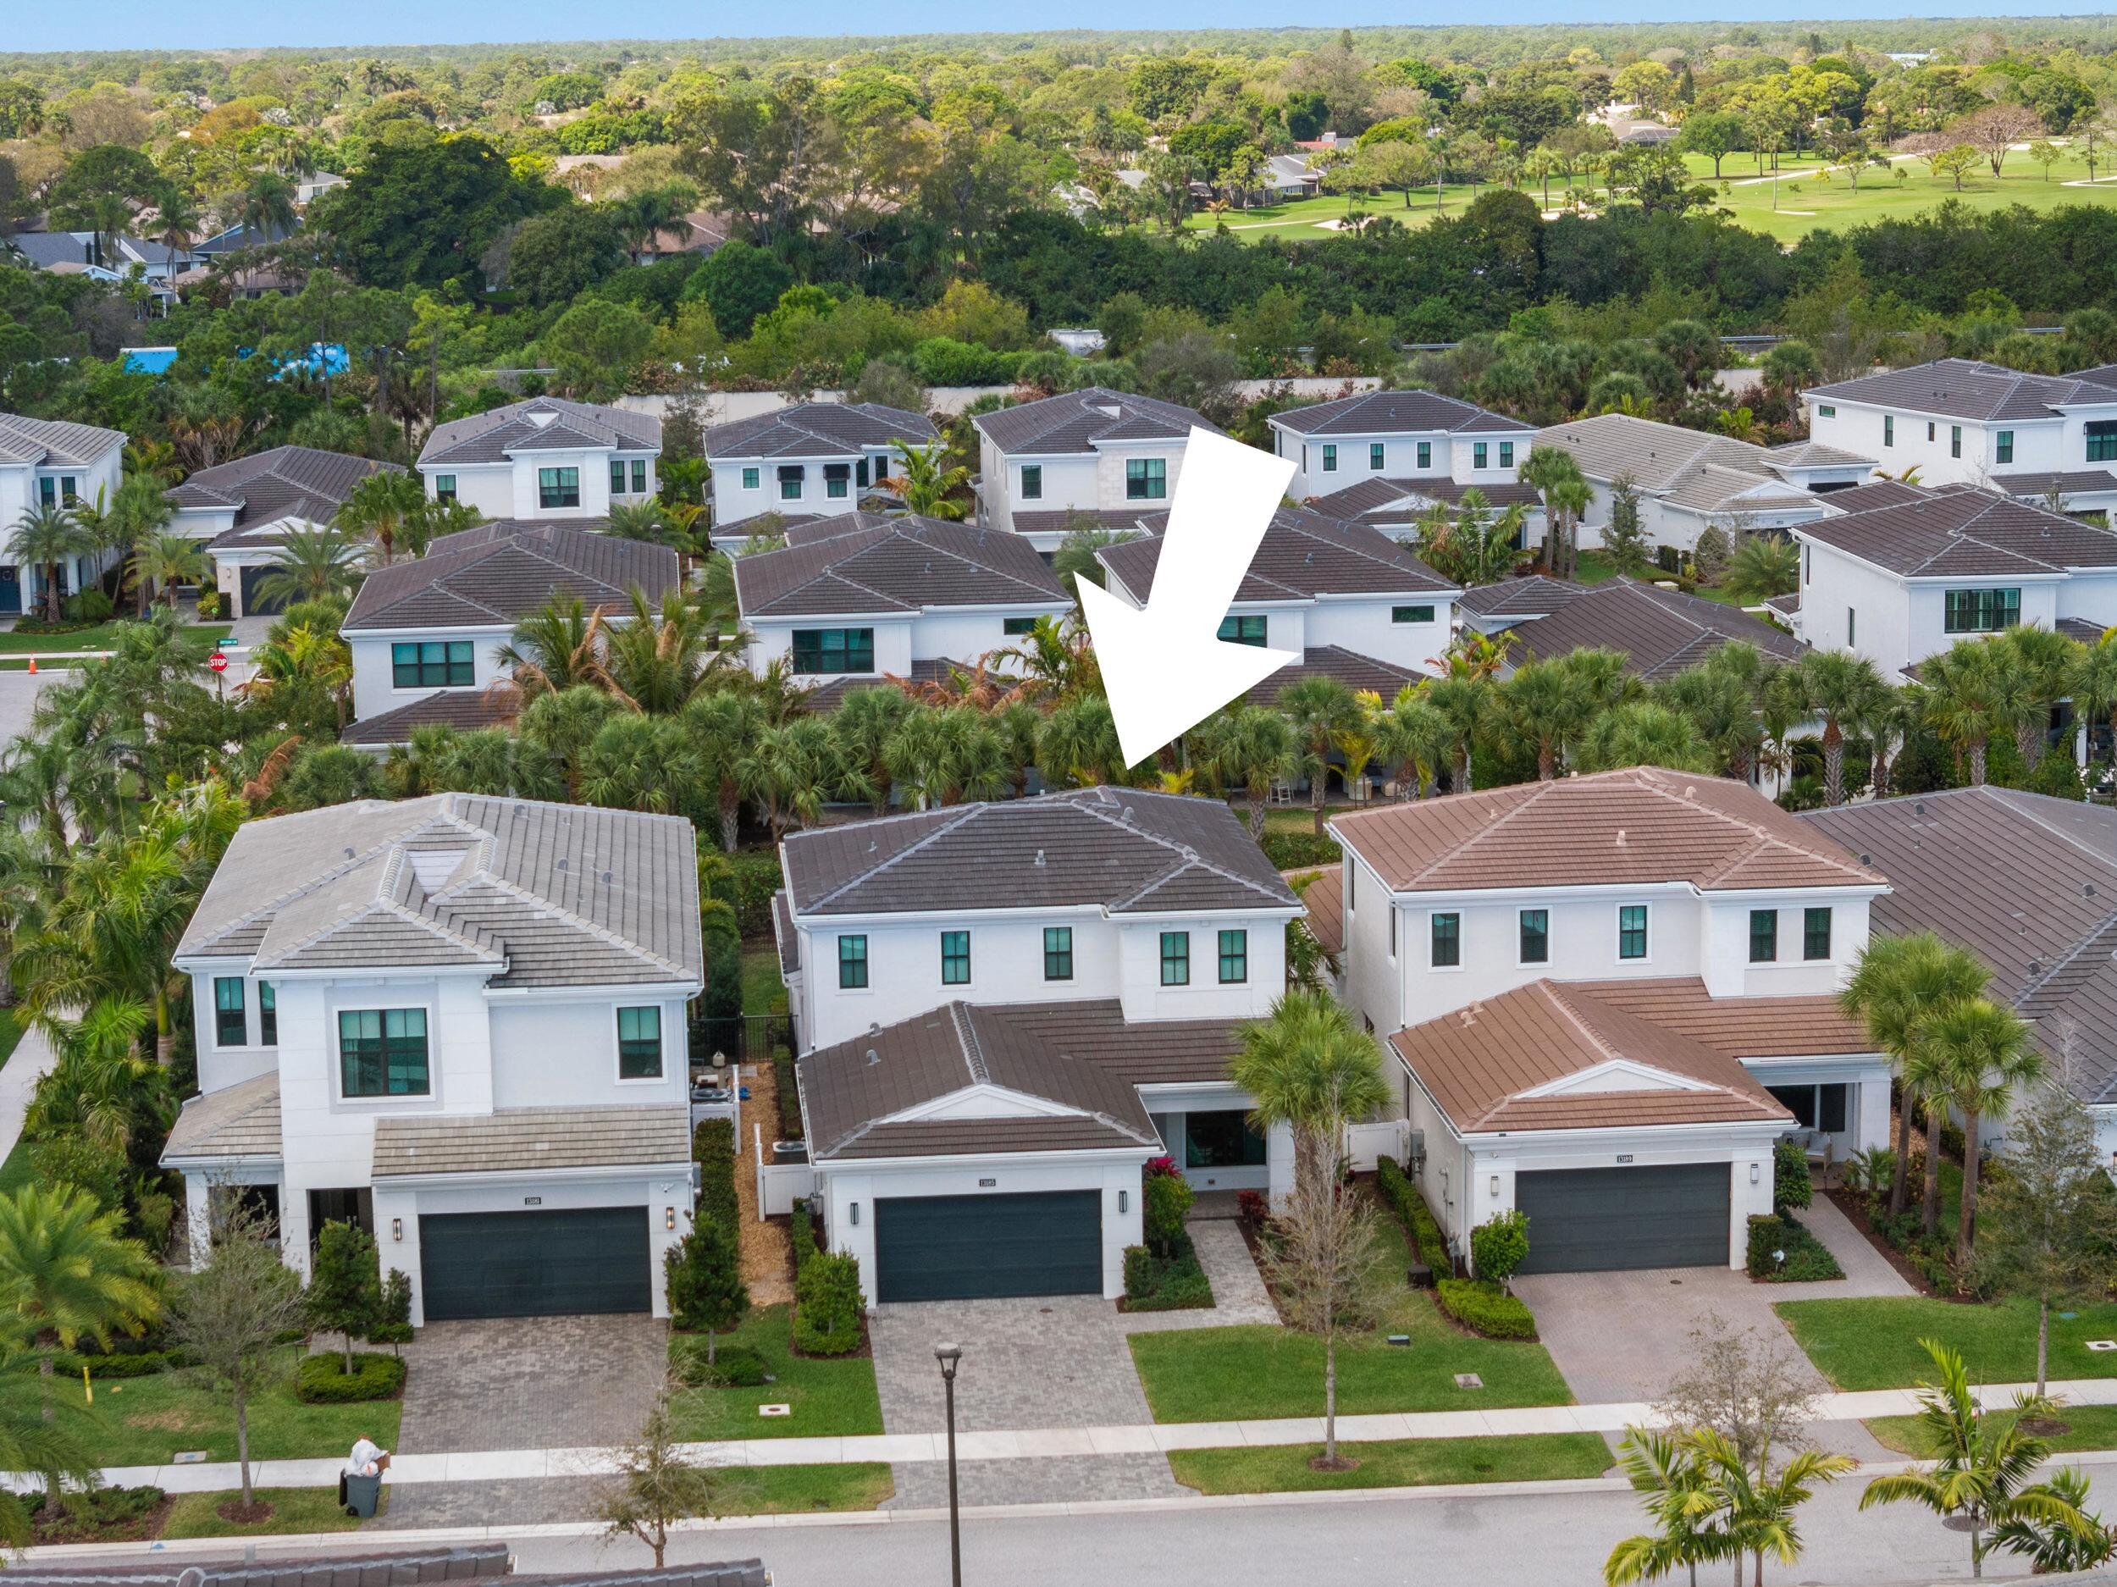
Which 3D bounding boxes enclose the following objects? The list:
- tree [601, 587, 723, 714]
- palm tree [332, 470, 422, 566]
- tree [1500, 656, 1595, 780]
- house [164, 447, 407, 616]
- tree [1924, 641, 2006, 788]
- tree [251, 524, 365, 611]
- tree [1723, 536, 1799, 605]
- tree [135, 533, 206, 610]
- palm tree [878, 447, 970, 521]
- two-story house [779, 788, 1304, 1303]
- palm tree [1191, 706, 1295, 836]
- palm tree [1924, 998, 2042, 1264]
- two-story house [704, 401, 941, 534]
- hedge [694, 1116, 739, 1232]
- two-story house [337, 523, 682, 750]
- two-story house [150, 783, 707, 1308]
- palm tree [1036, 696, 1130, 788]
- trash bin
[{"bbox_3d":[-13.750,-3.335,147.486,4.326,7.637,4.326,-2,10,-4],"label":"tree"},{"bbox_3d":[-32.079,-11.714,202.164,4.136,7.065,4.136,-2,10,-4],"label":"palm tree"},{"bbox_3d":[16.155,-1.160,141.599,3.160,6.610,3.160,-2,10,-5],"label":"tree"},{"bbox_3d":[-40.277,-14.111,220.056,11.800,6.200,32.000,-2,10,-5],"label":"house"},{"bbox_3d":[30.122,-1.677,142.843,2.800,6.760,2.800,-2,10,-5],"label":"tree"},{"bbox_3d":[-33.468,-8.981,191.025,5.025,6.100,5.025,-2,10,-5],"label":"tree"},{"bbox_3d":[33.848,-10.911,205.397,3.808,2.964,3.808,-2,10,-4],"label":"tree"},{"bbox_3d":[-42.799,-10.524,206.669,3.538,3.950,3.538,-2,10,-5],"label":"tree"},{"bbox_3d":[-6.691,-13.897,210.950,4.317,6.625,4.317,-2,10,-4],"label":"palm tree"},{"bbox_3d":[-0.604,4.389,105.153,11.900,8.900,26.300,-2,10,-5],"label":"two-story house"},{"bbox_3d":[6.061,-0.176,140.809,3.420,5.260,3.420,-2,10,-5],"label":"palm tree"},{"bbox_3d":[20.274,7.455,94.027,2.800,6.050,2.800,-2,10,-5],"label":"palm tree"},{"bbox_3d":[-11.976,-15.502,217.746,11.800,8.750,25.500,-2,10,-5],"label":"two-story house"},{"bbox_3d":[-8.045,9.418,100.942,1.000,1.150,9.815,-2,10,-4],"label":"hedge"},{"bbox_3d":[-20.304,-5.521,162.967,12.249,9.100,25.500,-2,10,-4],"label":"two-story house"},{"bbox_3d":[-14.625,4.730,103.529,11.870,9.300,25.300,-2,10,-5],"label":"two-story house"},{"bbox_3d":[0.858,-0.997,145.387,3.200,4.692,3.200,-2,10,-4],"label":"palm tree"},{"bbox_3d":[-13.222,13.244,81.438,0.730,0.920,0.570,0,10,3],"label":"trash bin"}]

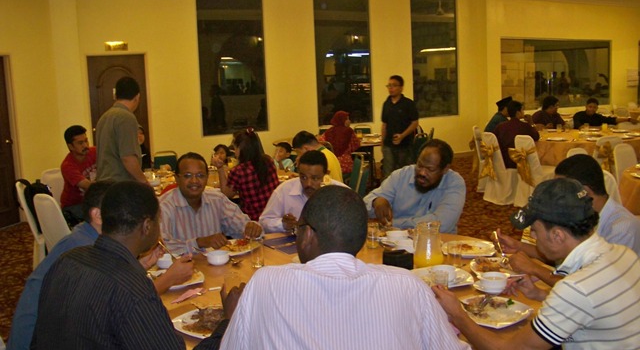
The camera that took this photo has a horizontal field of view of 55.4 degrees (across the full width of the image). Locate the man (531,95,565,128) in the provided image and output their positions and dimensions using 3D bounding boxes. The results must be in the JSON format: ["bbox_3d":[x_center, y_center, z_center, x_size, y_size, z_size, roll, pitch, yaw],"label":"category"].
[{"bbox_3d":[3.620,-0.524,9.228,0.700,1.290,0.500,4,10,38],"label":"man"}]

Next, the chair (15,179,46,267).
[{"bbox_3d":[-2.210,0.504,5.042,0.560,0.930,0.450,-6,9,-25],"label":"chair"}]

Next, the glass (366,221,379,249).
[{"bbox_3d":[0.261,0.298,2.980,0.060,0.122,0.060,-2,8,0],"label":"glass"}]

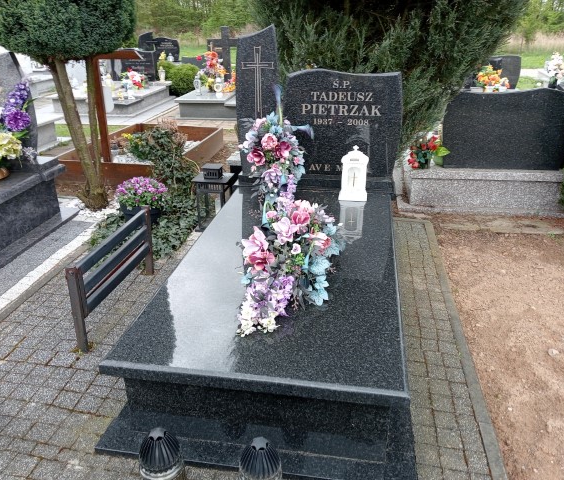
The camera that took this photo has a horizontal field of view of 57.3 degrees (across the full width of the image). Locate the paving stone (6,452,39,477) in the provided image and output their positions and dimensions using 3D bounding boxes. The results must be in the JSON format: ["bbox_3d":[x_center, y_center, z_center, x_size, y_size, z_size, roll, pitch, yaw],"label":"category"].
[{"bbox_3d":[-0.898,0.806,1.796,0.094,0.060,0.088,5,23,10],"label":"paving stone"}]

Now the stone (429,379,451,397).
[{"bbox_3d":[0.724,0.704,2.385,0.100,0.060,0.100,5,24,8],"label":"stone"}]

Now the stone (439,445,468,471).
[{"bbox_3d":[0.603,0.799,1.828,0.084,0.060,0.095,4,23,8],"label":"stone"}]

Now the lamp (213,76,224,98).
[{"bbox_3d":[-1.010,-2.427,8.224,0.155,0.310,0.140,5,24,8],"label":"lamp"}]

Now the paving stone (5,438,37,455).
[{"bbox_3d":[-0.937,0.772,1.876,0.095,0.060,0.052,5,24,11],"label":"paving stone"}]

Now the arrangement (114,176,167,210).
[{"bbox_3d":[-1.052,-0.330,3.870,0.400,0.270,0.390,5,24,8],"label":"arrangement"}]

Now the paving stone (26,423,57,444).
[{"bbox_3d":[-0.894,0.746,1.938,0.092,0.060,0.085,5,23,10],"label":"paving stone"}]

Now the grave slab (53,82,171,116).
[{"bbox_3d":[-2.729,-2.421,8.789,1.298,0.274,2.333,3,23,5],"label":"grave slab"}]

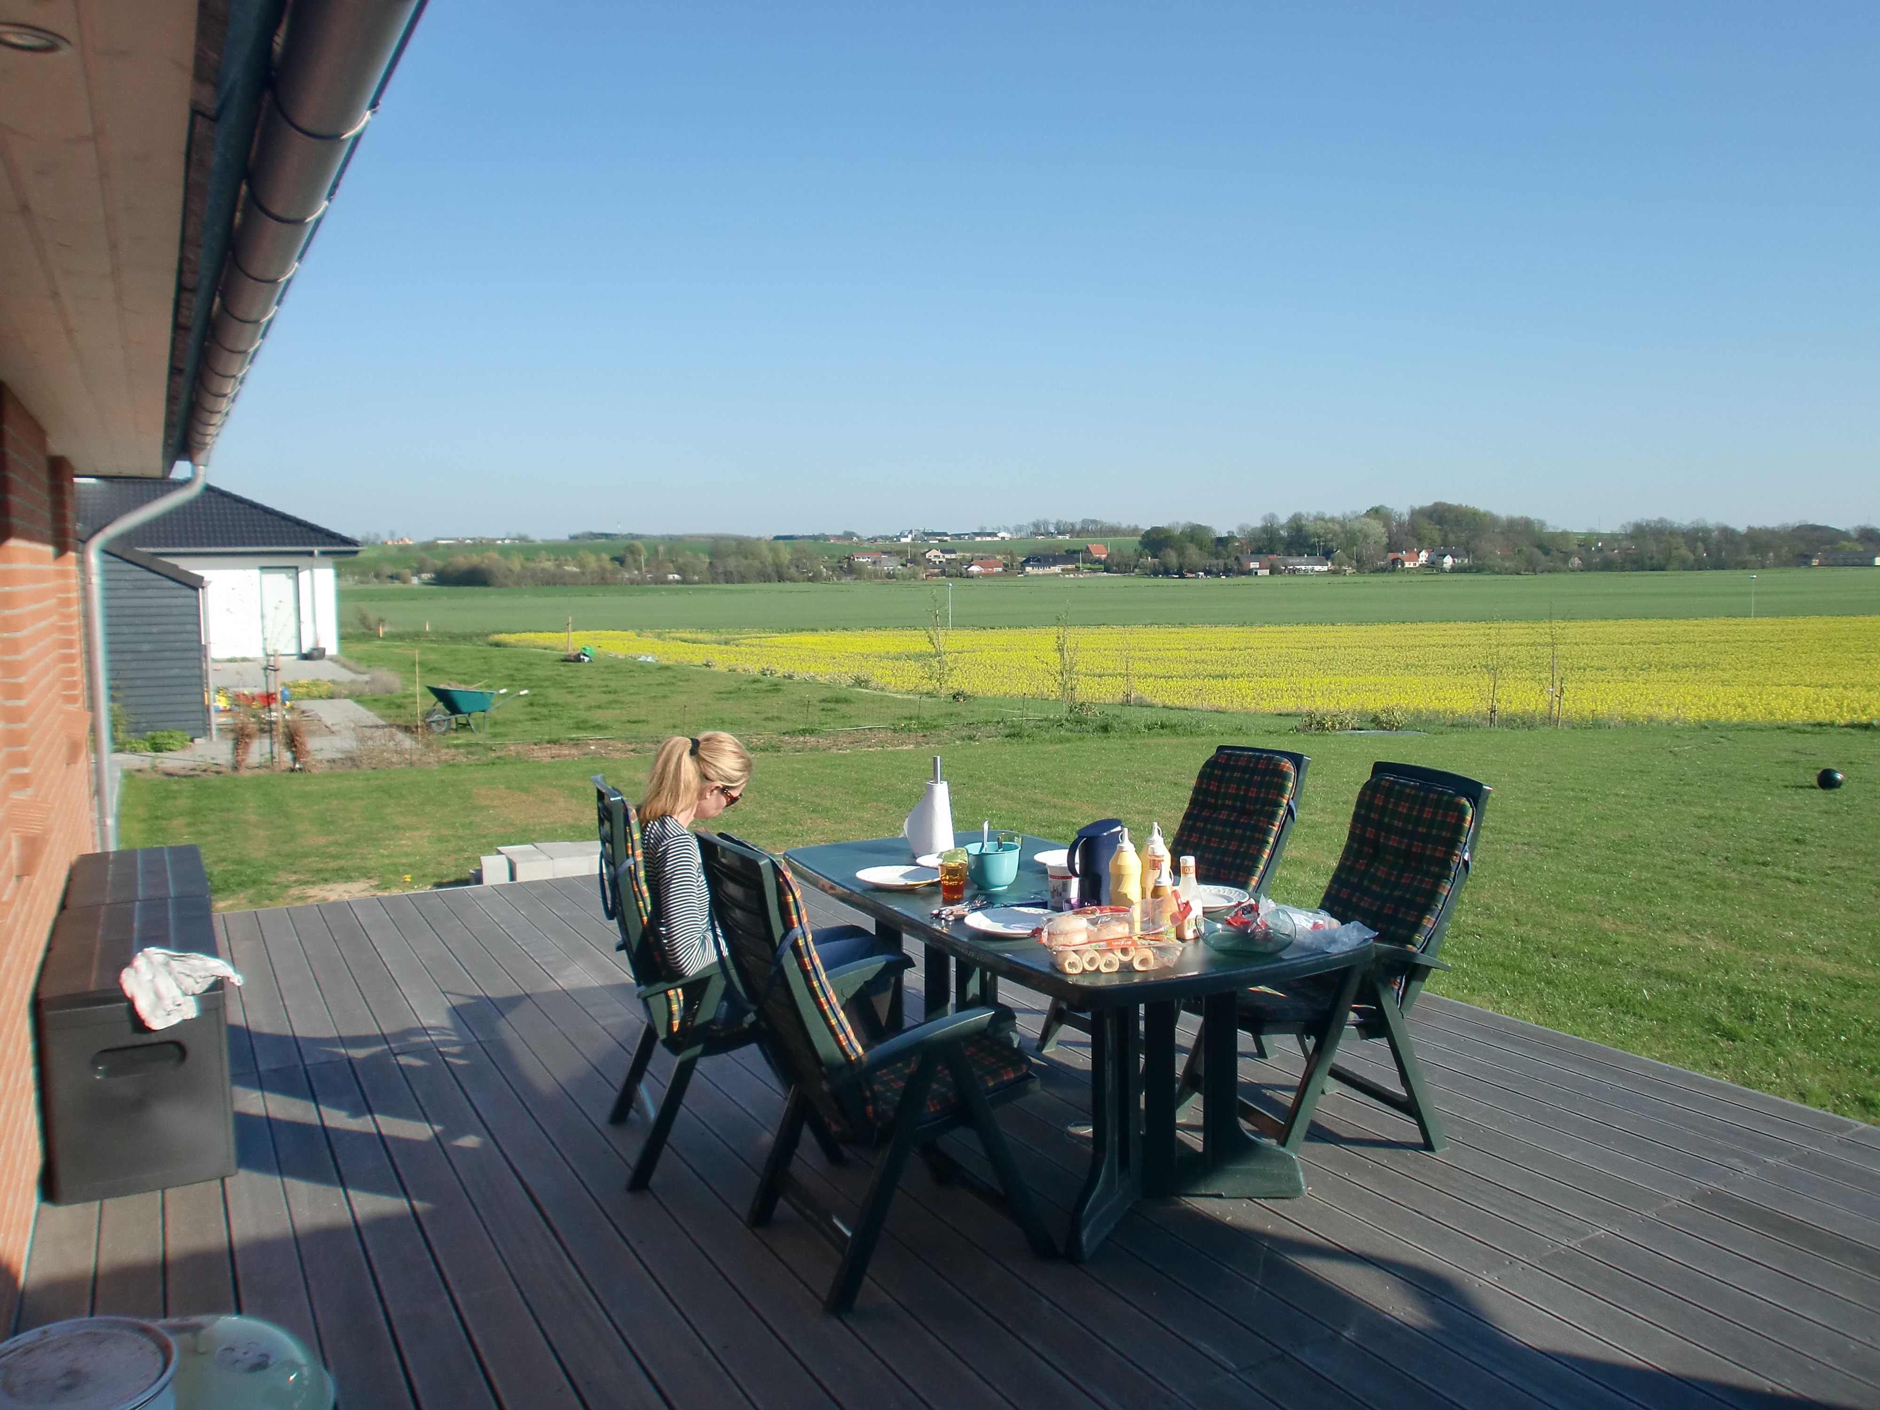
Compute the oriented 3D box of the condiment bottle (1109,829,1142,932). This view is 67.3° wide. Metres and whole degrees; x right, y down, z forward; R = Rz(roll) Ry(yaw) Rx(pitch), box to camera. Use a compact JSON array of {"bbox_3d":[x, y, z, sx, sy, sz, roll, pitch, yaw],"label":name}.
[{"bbox_3d":[0.475,0.453,3.621,0.083,0.264,0.083,-1,5,0],"label":"condiment bottle"}]

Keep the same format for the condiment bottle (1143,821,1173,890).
[{"bbox_3d":[0.568,0.444,3.709,0.083,0.264,0.083,-1,5,0],"label":"condiment bottle"}]

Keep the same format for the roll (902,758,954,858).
[{"bbox_3d":[-0.034,0.332,4.682,0.150,0.330,0.150,-1,5,0],"label":"roll"}]

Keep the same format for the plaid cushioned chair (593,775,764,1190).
[{"bbox_3d":[-0.655,0.745,4.072,0.636,1.089,0.580,-3,5,-21],"label":"plaid cushioned chair"}]

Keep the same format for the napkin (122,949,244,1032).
[{"bbox_3d":[-2.103,0.791,3.909,0.280,0.150,0.280,-4,6,-29],"label":"napkin"}]

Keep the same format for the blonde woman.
[{"bbox_3d":[-0.500,0.672,4.125,0.720,1.220,0.480,-3,5,-21],"label":"blonde woman"}]

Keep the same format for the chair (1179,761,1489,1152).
[{"bbox_3d":[1.145,0.740,4.116,0.753,1.047,0.580,-3,6,-22],"label":"chair"}]

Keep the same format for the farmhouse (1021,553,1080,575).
[{"bbox_3d":[35.339,-44.934,450.000,19.000,6.800,9.500,0,5,6],"label":"farmhouse"}]

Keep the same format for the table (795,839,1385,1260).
[{"bbox_3d":[0.311,0.903,4.186,1.012,0.730,1.939,-4,6,-29],"label":"table"}]

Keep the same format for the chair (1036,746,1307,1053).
[{"bbox_3d":[0.806,0.691,4.846,0.763,1.022,0.580,-4,6,-31],"label":"chair"}]

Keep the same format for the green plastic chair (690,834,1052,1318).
[{"bbox_3d":[-0.174,0.812,3.430,0.731,1.057,0.580,-3,6,-28],"label":"green plastic chair"}]

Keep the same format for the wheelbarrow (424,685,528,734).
[{"bbox_3d":[-6.641,0.063,20.300,1.420,0.680,0.640,-5,7,-40],"label":"wheelbarrow"}]

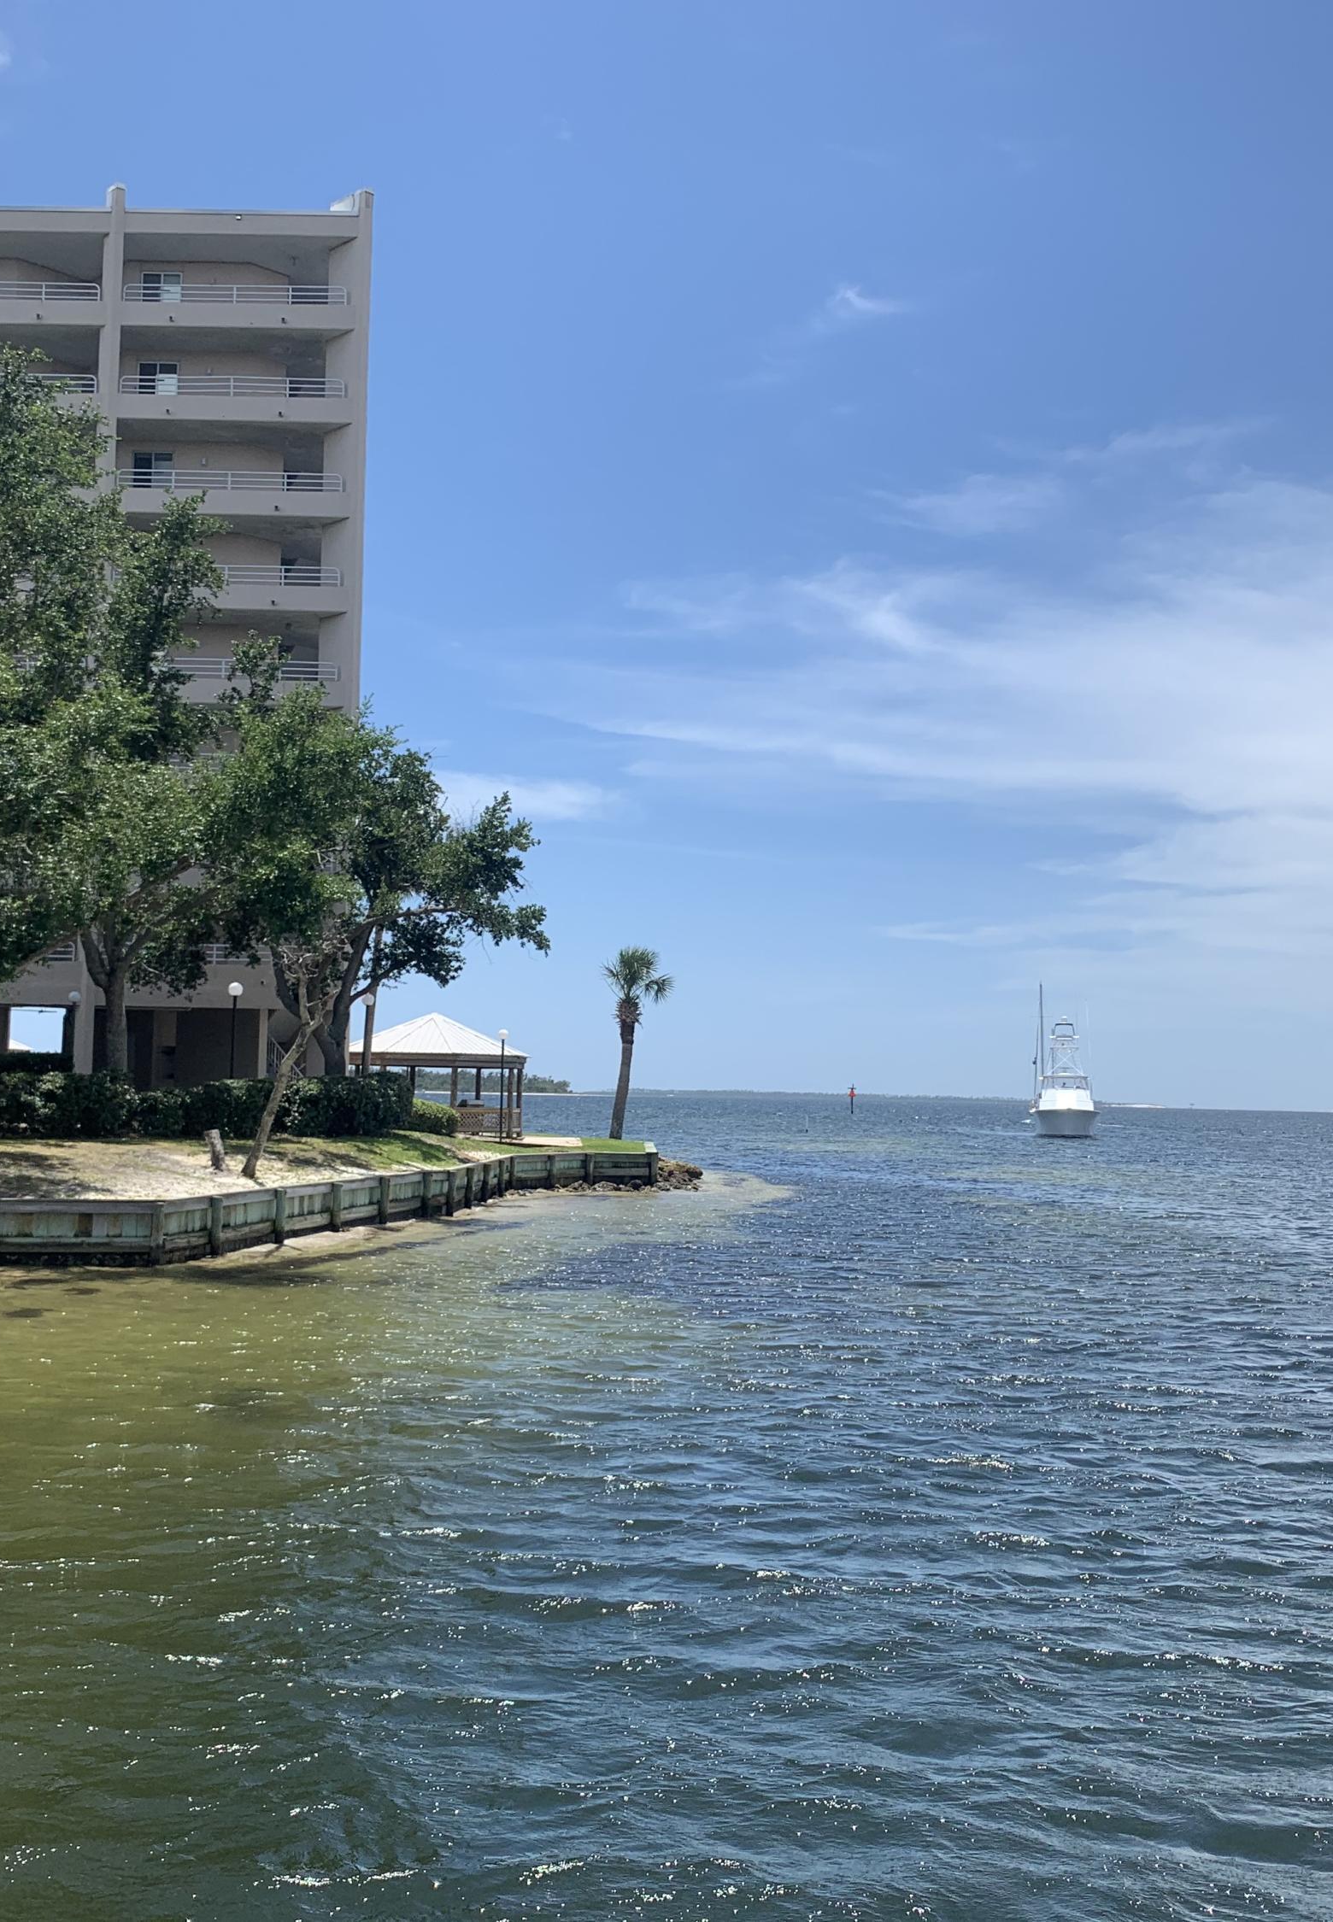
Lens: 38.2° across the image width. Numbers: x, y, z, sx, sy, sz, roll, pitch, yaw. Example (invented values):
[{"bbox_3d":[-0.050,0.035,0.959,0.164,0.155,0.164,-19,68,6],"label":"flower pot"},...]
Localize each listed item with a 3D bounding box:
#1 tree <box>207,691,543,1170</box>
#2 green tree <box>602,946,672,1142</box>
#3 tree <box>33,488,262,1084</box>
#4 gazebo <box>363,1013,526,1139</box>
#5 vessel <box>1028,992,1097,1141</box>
[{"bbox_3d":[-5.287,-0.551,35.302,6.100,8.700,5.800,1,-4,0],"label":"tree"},{"bbox_3d":[-0.964,2.607,61.717,2.200,6.250,2.200,1,-4,0],"label":"green tree"},{"bbox_3d":[-11.832,-3.174,44.496,6.000,14.300,6.000,1,-4,0],"label":"tree"},{"bbox_3d":[-7.109,3.543,60.134,5.500,3.850,5.500,1,-4,3],"label":"gazebo"},{"bbox_3d":[30.660,8.000,148.375,4.800,10.800,13.500,0,-4,9],"label":"vessel"}]

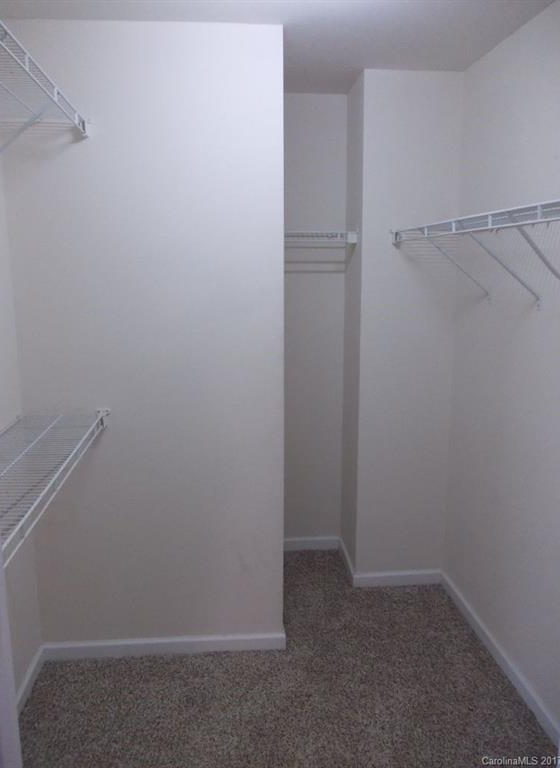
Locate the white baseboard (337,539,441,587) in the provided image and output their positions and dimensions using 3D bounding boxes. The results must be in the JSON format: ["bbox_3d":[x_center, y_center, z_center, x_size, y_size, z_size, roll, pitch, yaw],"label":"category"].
[{"bbox_3d":[0.580,0.954,3.369,0.465,0.073,0.431,-1,11,-4],"label":"white baseboard"}]

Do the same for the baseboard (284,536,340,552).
[{"bbox_3d":[0.164,0.921,3.546,0.360,0.073,0.020,-1,11,-4],"label":"baseboard"}]

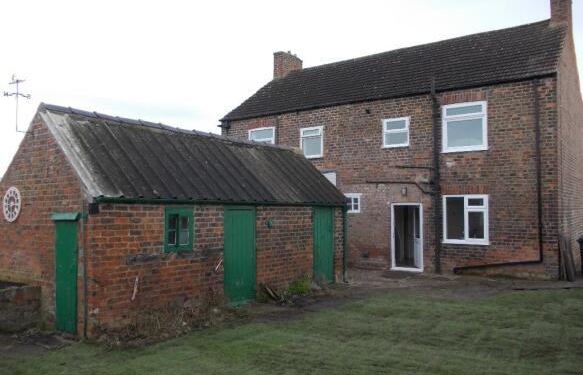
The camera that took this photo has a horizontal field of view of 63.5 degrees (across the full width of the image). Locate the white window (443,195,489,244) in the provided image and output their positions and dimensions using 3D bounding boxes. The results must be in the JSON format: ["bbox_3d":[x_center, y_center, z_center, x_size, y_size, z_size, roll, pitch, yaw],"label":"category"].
[{"bbox_3d":[4.793,0.888,13.003,1.233,1.362,0.120,-2,-4,34],"label":"white window"}]

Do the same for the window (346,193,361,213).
[{"bbox_3d":[1.929,0.513,14.996,0.620,0.589,0.120,-2,-4,34],"label":"window"}]

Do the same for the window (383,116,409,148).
[{"bbox_3d":[3.202,-1.657,14.376,0.857,0.873,0.100,-2,-3,34],"label":"window"}]

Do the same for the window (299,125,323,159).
[{"bbox_3d":[0.707,-1.514,16.076,0.905,1.045,0.100,-2,-3,34],"label":"window"}]

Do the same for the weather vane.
[{"bbox_3d":[-4.512,-1.382,7.758,0.380,0.950,0.320,-2,-4,37],"label":"weather vane"}]

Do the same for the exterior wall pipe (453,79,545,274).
[{"bbox_3d":[5.448,-0.210,12.669,2.233,5.152,0.120,-2,-3,34],"label":"exterior wall pipe"}]

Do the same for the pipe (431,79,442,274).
[{"bbox_3d":[4.086,-0.356,13.439,0.140,5.580,0.150,-2,-4,34],"label":"pipe"}]

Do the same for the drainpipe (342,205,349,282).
[{"bbox_3d":[1.460,1.474,12.376,0.110,1.980,0.090,-2,-4,38],"label":"drainpipe"}]

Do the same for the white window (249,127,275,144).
[{"bbox_3d":[-1.072,-1.525,17.178,1.193,1.220,0.120,-2,-4,34],"label":"white window"}]

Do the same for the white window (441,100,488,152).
[{"bbox_3d":[4.826,-1.659,13.126,1.237,1.339,0.120,-2,-4,34],"label":"white window"}]

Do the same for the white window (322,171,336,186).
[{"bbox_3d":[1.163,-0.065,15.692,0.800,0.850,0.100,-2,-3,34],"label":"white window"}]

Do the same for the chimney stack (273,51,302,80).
[{"bbox_3d":[-0.105,-5.418,21.745,0.510,1.280,1.550,-2,-3,34],"label":"chimney stack"}]

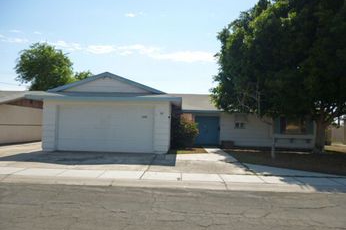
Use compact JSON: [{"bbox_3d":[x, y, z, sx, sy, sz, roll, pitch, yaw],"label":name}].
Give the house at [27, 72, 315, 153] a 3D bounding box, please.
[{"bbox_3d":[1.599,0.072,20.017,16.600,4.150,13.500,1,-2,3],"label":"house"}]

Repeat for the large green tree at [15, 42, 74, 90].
[{"bbox_3d":[-13.557,-2.646,29.633,6.400,9.900,6.400,1,-2,3],"label":"large green tree"}]

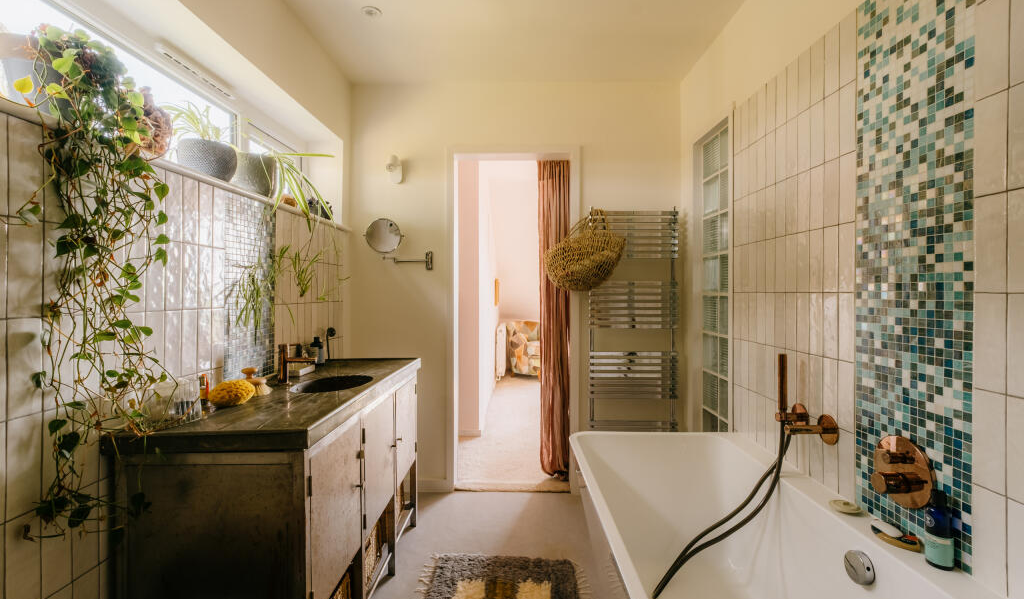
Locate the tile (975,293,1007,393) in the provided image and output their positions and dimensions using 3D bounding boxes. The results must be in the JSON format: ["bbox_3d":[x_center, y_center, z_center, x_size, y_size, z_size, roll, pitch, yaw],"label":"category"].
[{"bbox_3d":[0.989,0.088,0.878,0.009,0.202,0.058,0,0,0],"label":"tile"}]

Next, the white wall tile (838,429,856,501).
[{"bbox_3d":[0.979,0.485,1.249,0.010,0.200,0.060,0,0,0],"label":"white wall tile"}]

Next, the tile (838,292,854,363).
[{"bbox_3d":[0.981,0.081,1.246,0.010,0.200,0.060,0,0,0],"label":"tile"}]

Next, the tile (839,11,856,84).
[{"bbox_3d":[0.985,-0.729,1.240,0.010,0.200,0.060,0,0,0],"label":"tile"}]

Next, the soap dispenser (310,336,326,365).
[{"bbox_3d":[-0.899,0.239,1.989,0.050,0.133,0.056,0,0,6],"label":"soap dispenser"}]

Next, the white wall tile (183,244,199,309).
[{"bbox_3d":[-1.011,-0.071,1.335,0.010,0.202,0.062,0,1,0],"label":"white wall tile"}]

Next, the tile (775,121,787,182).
[{"bbox_3d":[1.017,-0.543,1.594,0.010,0.204,0.062,0,1,0],"label":"tile"}]

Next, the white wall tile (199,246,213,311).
[{"bbox_3d":[-1.011,-0.072,1.401,0.010,0.202,0.062,0,1,0],"label":"white wall tile"}]

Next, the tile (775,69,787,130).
[{"bbox_3d":[1.001,-0.743,1.581,0.010,0.203,0.062,0,1,1],"label":"tile"}]

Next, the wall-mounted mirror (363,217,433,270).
[{"bbox_3d":[-0.656,-0.321,2.485,0.400,0.300,0.130,0,1,0],"label":"wall-mounted mirror"}]

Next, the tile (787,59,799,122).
[{"bbox_3d":[0.994,-0.736,1.508,0.009,0.202,0.061,0,0,0],"label":"tile"}]

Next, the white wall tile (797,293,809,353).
[{"bbox_3d":[1.017,0.081,1.478,0.010,0.204,0.062,0,1,0],"label":"white wall tile"}]

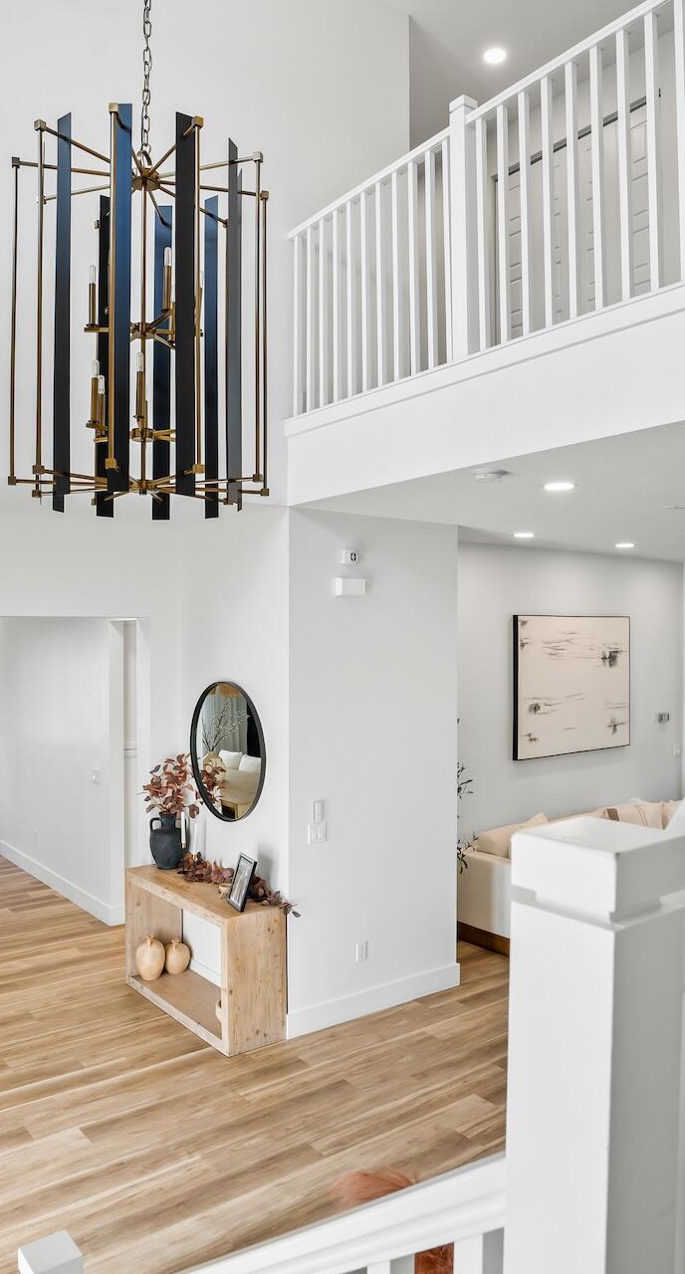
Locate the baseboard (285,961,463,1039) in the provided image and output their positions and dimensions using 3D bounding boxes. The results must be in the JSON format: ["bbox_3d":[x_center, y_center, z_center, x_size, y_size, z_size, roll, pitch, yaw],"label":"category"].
[{"bbox_3d":[0.235,2.265,5.324,1.360,0.150,0.018,0,0,-35],"label":"baseboard"}]

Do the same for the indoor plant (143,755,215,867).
[{"bbox_3d":[-1.103,1.169,5.730,0.420,0.790,0.460,0,0,0],"label":"indoor plant"}]

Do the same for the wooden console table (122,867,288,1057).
[{"bbox_3d":[-0.887,1.960,5.335,0.370,0.760,1.310,0,0,-38],"label":"wooden console table"}]

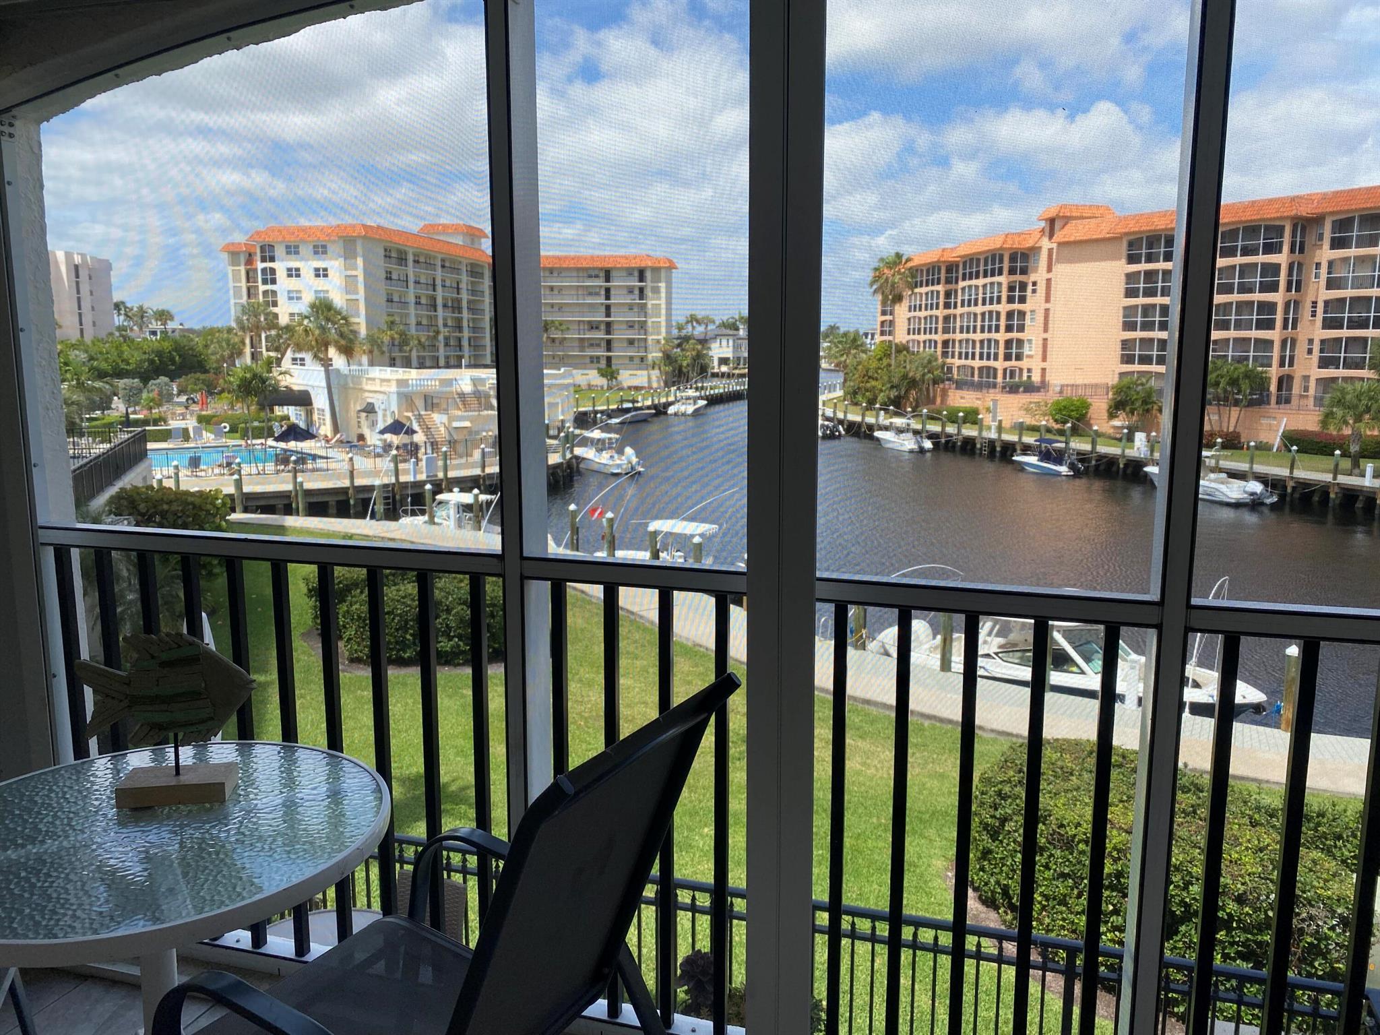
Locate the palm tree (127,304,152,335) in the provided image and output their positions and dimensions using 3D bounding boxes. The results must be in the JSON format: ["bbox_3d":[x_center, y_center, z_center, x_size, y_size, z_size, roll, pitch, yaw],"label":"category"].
[{"bbox_3d":[-106.733,-33.785,202.209,4.630,15.620,4.630,-5,10,-27],"label":"palm tree"}]

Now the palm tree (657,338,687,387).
[{"bbox_3d":[-2.893,-24.392,164.203,4.610,7.970,4.610,0,9,-1],"label":"palm tree"}]

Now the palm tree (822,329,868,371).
[{"bbox_3d":[17.626,-17.261,118.759,5.180,8.690,5.180,1,9,8],"label":"palm tree"}]

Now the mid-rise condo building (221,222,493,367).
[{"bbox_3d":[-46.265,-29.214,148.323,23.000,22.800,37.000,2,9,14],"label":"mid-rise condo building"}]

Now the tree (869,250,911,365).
[{"bbox_3d":[21.840,-20.597,114.190,4.650,16.900,4.650,2,9,11],"label":"tree"}]

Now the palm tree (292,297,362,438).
[{"bbox_3d":[-26.092,-10.948,75.211,4.920,10.050,4.920,-3,9,-19],"label":"palm tree"}]

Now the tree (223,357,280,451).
[{"bbox_3d":[-22.572,-5.315,53.824,3.000,5.710,3.000,-4,10,-22],"label":"tree"}]

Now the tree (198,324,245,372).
[{"bbox_3d":[-48.899,-15.707,108.880,4.750,8.870,4.750,-4,10,-24],"label":"tree"}]

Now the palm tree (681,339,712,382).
[{"bbox_3d":[0.959,-24.907,168.171,4.890,7.970,4.890,0,9,0],"label":"palm tree"}]

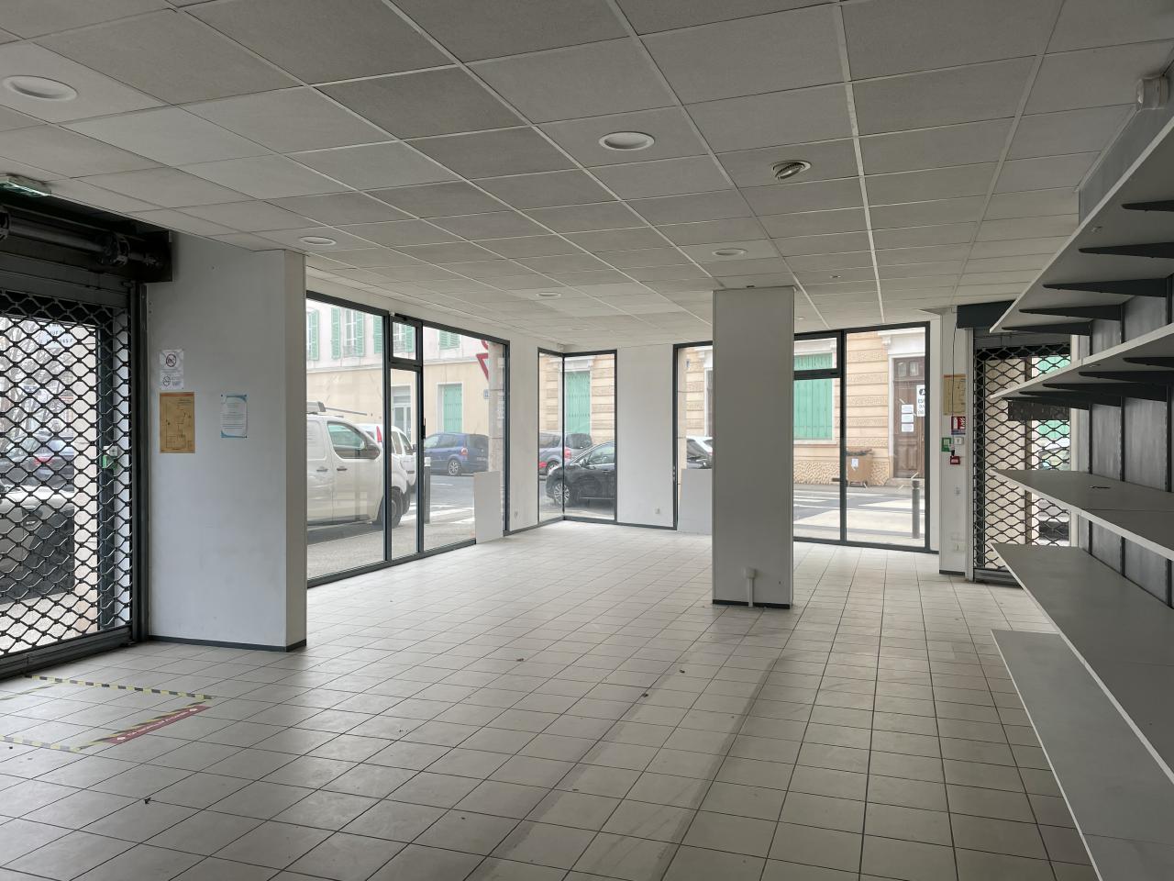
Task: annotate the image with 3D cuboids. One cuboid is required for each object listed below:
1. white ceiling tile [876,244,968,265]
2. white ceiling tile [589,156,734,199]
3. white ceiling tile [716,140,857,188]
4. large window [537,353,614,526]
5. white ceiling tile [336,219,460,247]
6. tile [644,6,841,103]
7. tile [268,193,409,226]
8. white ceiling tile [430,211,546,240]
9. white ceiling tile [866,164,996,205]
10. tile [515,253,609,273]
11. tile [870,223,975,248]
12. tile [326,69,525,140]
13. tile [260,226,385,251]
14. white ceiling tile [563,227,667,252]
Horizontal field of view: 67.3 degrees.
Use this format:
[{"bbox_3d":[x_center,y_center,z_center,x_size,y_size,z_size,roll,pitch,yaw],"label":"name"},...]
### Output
[{"bbox_3d":[2.302,-1.281,6.077,0.595,0.030,0.595,0,0,19],"label":"white ceiling tile"},{"bbox_3d":[0.369,-1.263,4.226,0.595,0.020,0.595,0,0,20],"label":"white ceiling tile"},{"bbox_3d":[0.934,-1.264,4.025,0.595,0.020,0.595,0,0,20],"label":"white ceiling tile"},{"bbox_3d":[-0.100,-0.050,14.100,1.150,2.800,1.050,0,0,27],"label":"large window"},{"bbox_3d":[-1.126,-1.265,5.395,0.595,0.020,0.595,0,0,20],"label":"white ceiling tile"},{"bbox_3d":[0.532,-1.256,2.893,0.586,0.020,0.588,0,0,19],"label":"tile"},{"bbox_3d":[-1.329,-1.271,4.819,0.600,0.025,0.600,0,0,19],"label":"tile"},{"bbox_3d":[-0.564,-1.267,5.190,0.586,0.020,0.588,0,0,19],"label":"white ceiling tile"},{"bbox_3d":[1.702,-1.272,4.379,0.595,0.030,0.595,0,0,19],"label":"white ceiling tile"},{"bbox_3d":[-0.164,-1.273,6.321,0.586,0.020,0.588,0,0,19],"label":"tile"},{"bbox_3d":[2.099,-1.281,5.521,0.586,0.020,0.588,0,0,19],"label":"tile"},{"bbox_3d":[-0.598,-1.256,3.288,0.600,0.025,0.600,0,0,19],"label":"tile"},{"bbox_3d":[-1.692,-1.269,5.579,0.595,0.030,0.595,0,0,19],"label":"tile"},{"bbox_3d":[0.205,-1.265,5.545,0.595,0.030,0.595,0,0,19],"label":"white ceiling tile"}]

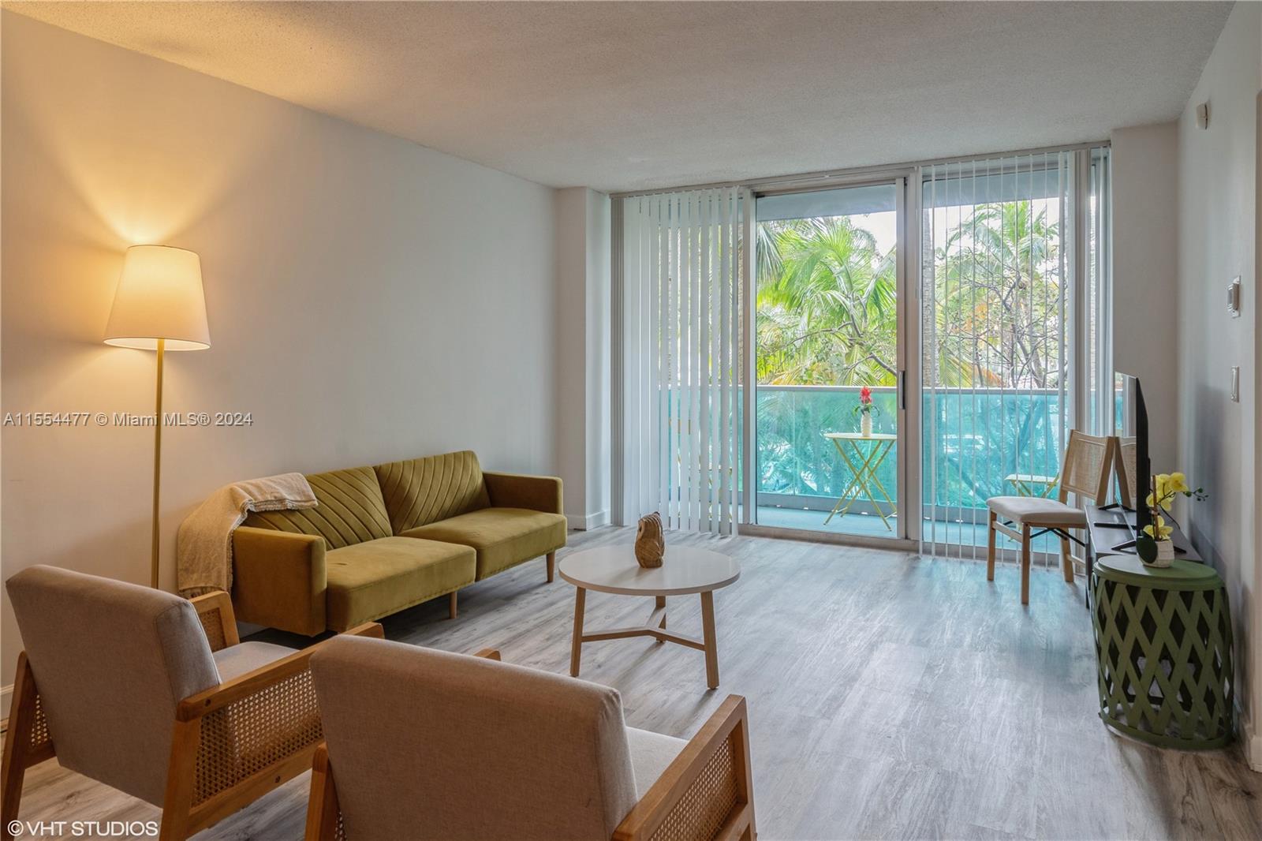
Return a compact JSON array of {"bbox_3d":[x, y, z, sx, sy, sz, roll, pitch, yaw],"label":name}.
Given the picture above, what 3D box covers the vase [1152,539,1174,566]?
[{"bbox_3d":[1.871,0.471,2.735,0.095,0.092,0.095,2,4,35],"label":"vase"}]

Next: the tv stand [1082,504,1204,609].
[{"bbox_3d":[2.262,0.745,3.455,0.355,0.510,1.060,2,3,29],"label":"tv stand"}]

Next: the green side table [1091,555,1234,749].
[{"bbox_3d":[1.885,0.789,2.737,0.405,0.545,0.405,2,4,35],"label":"green side table"}]

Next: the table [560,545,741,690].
[{"bbox_3d":[0.077,0.810,3.180,0.730,0.427,0.730,0,3,0],"label":"table"}]

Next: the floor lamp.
[{"bbox_3d":[-1.800,0.199,2.940,0.345,1.690,0.345,2,3,29],"label":"floor lamp"}]

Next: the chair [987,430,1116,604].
[{"bbox_3d":[2.280,0.503,4.220,0.510,0.860,0.445,0,3,2],"label":"chair"}]

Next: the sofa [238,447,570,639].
[{"bbox_3d":[-1.075,0.604,3.922,0.750,0.710,1.710,2,3,29],"label":"sofa"}]

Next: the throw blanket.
[{"bbox_3d":[-1.672,0.508,3.410,0.340,0.470,0.500,2,3,29],"label":"throw blanket"}]

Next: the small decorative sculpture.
[{"bbox_3d":[0.081,0.491,3.180,0.115,0.210,0.105,-1,3,-17],"label":"small decorative sculpture"}]

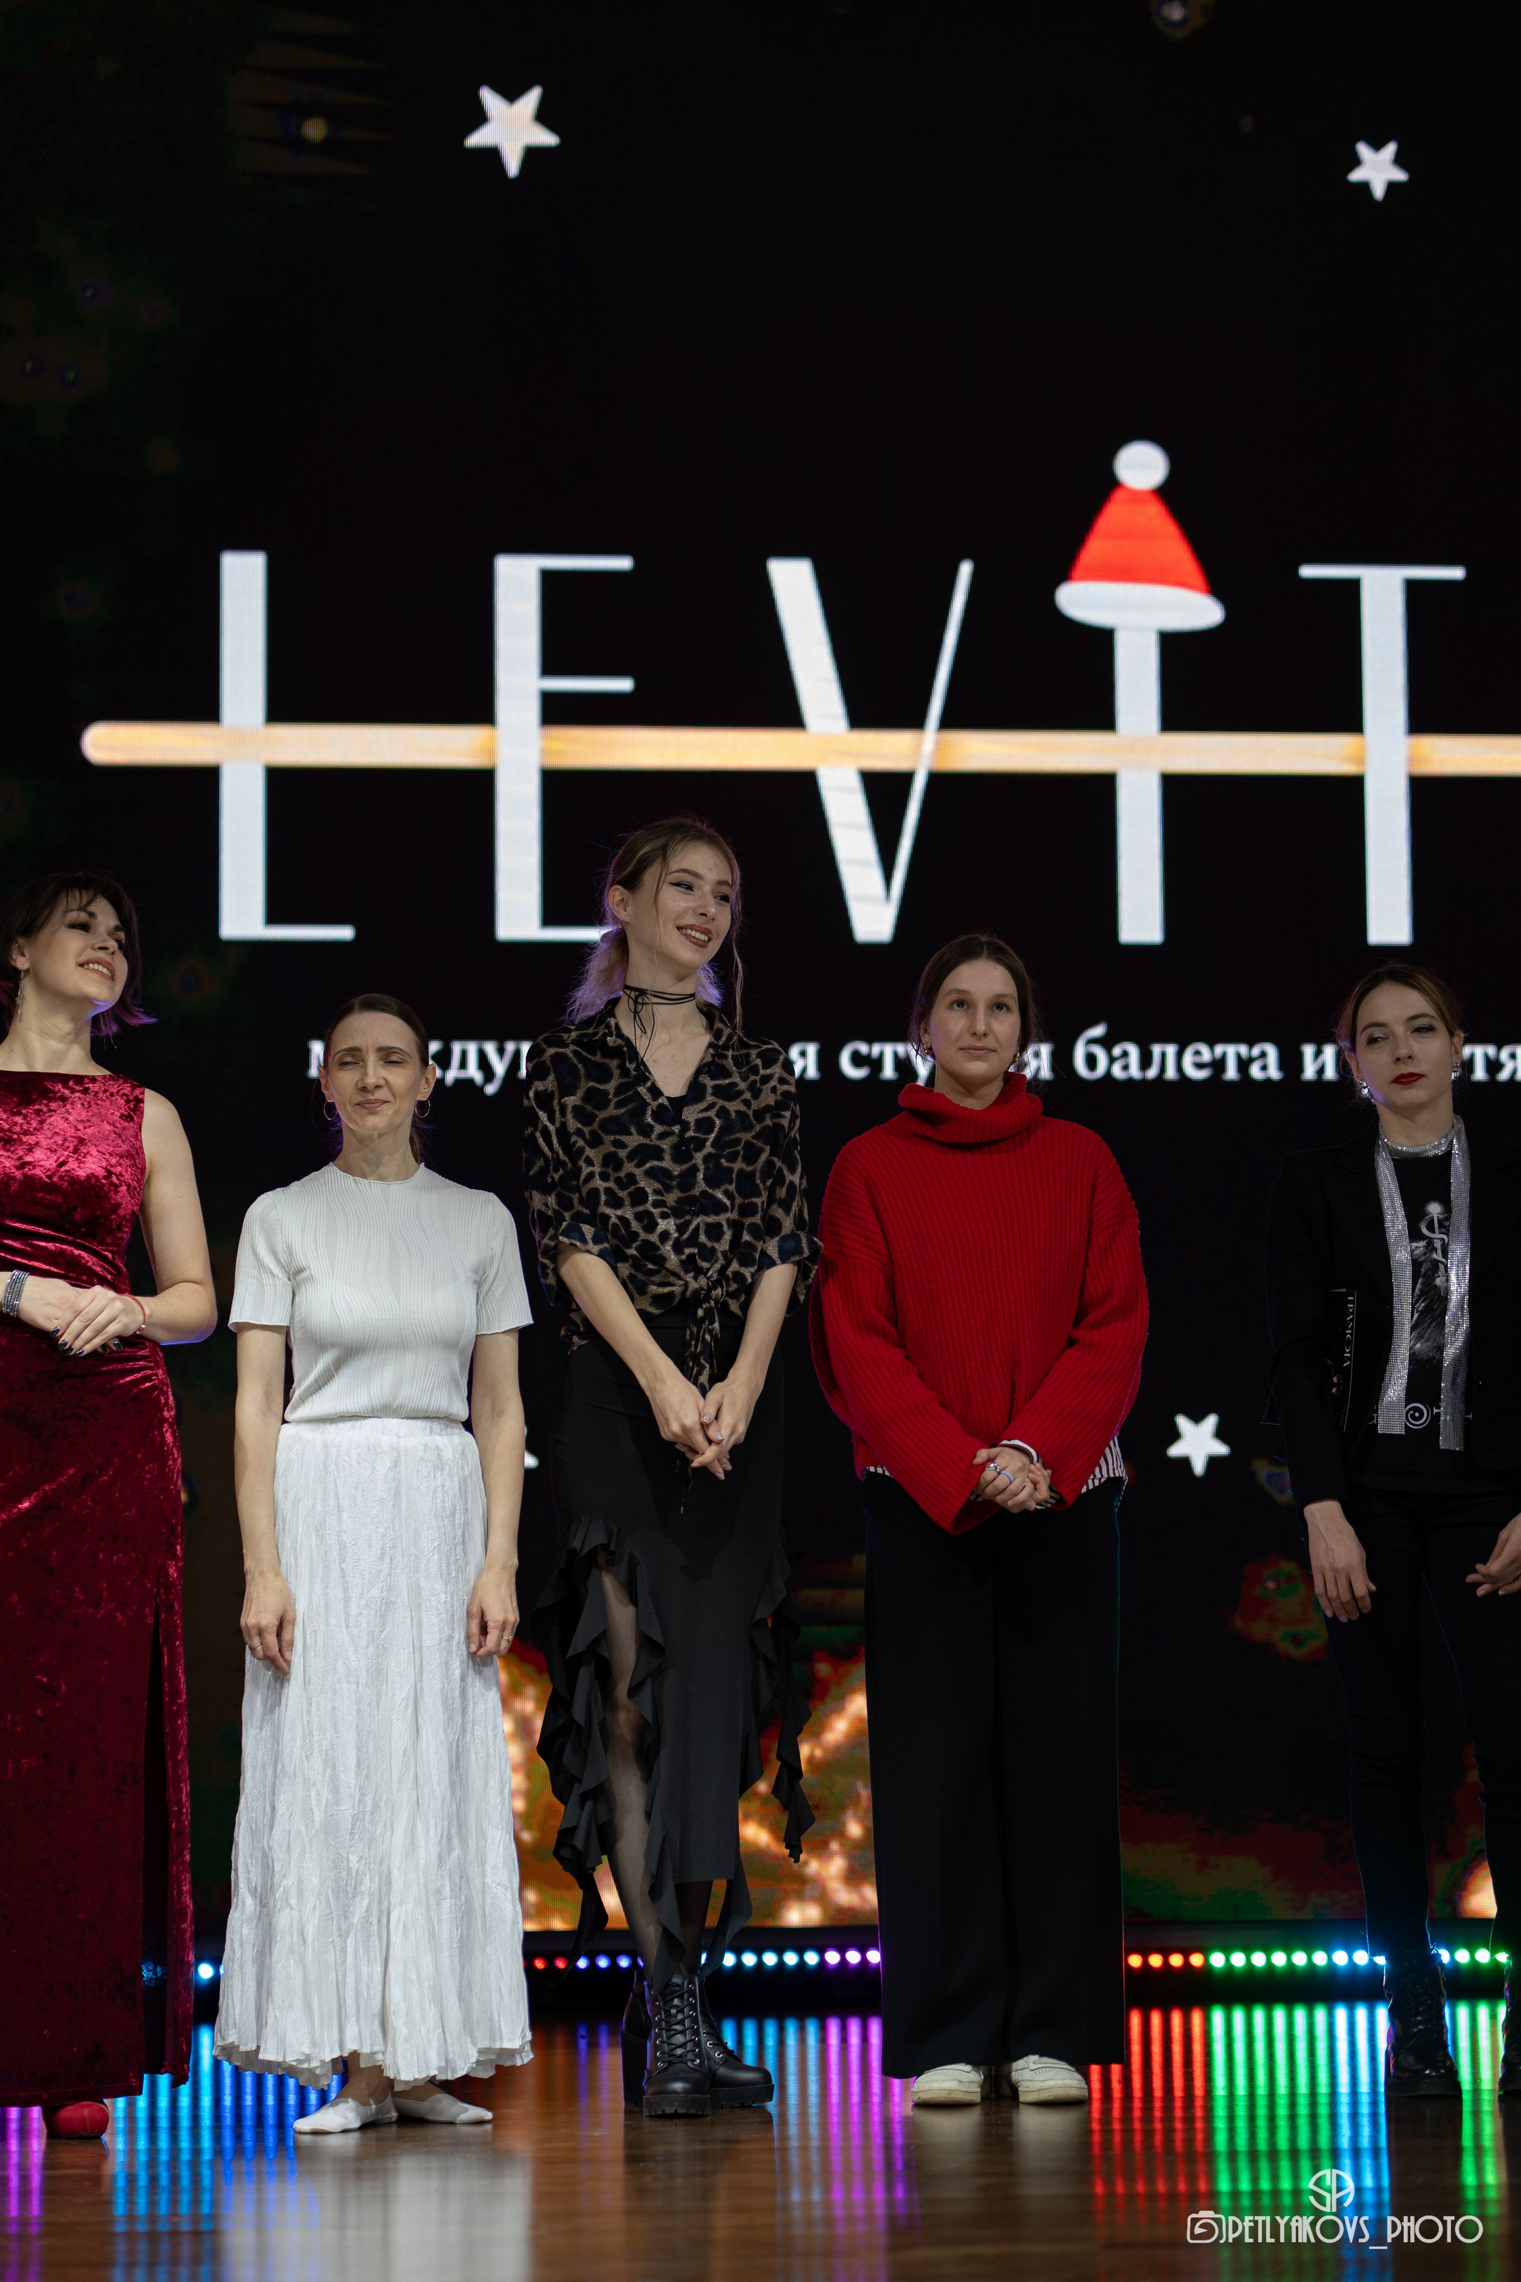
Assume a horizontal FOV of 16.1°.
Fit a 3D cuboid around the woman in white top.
[{"bbox_3d":[-0.537,0.577,7.510,0.430,1.566,0.360,0,-6,-5],"label":"woman in white top"}]

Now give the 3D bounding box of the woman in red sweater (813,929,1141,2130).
[{"bbox_3d":[0.313,0.542,7.875,0.470,1.696,0.350,0,-6,-2],"label":"woman in red sweater"}]

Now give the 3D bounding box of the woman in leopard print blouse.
[{"bbox_3d":[-0.134,0.457,7.763,0.410,1.850,0.370,1,-6,-11],"label":"woman in leopard print blouse"}]

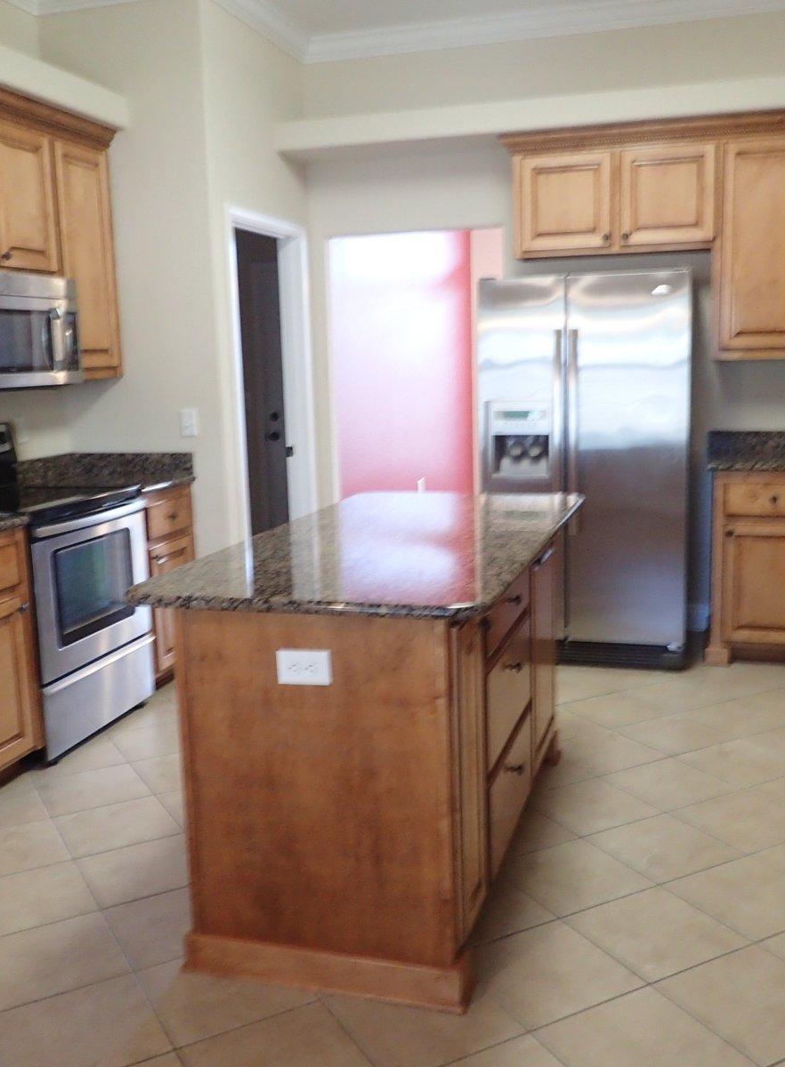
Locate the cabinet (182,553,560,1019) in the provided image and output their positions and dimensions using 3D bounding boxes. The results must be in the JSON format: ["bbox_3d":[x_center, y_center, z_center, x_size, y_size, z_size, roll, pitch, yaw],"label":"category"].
[{"bbox_3d":[0.052,0.479,2.998,0.671,0.883,1.553,1,10,17],"label":"cabinet"}]

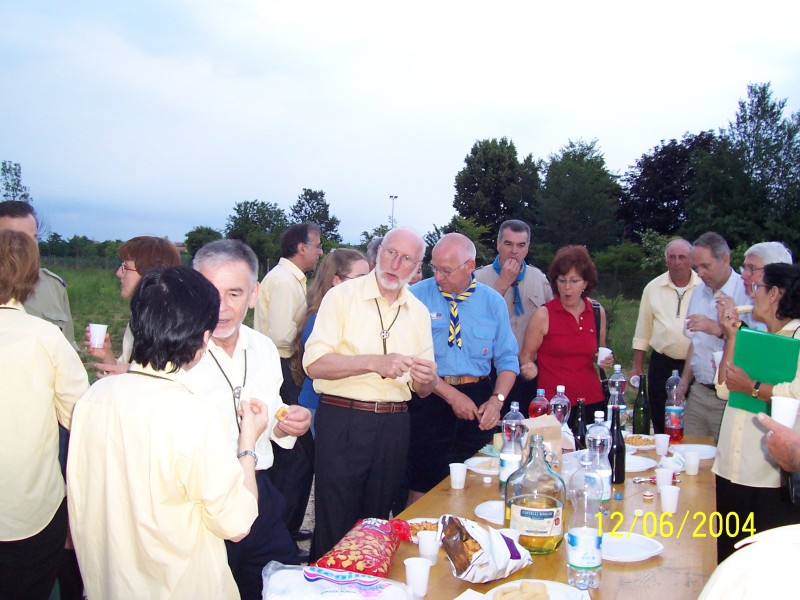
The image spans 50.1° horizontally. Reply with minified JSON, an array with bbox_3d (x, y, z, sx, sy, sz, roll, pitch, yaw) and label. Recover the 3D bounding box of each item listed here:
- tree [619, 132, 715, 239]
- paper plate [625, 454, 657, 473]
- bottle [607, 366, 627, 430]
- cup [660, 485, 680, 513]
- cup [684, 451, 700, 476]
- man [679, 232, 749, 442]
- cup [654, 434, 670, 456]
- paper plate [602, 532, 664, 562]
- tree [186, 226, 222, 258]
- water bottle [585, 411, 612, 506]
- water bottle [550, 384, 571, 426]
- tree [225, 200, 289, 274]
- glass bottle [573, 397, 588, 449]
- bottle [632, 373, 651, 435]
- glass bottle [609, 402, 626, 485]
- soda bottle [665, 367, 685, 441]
[{"bbox_3d":[14.546,-4.376,45.840,6.000,9.300,6.000,1,2,0],"label":"tree"},{"bbox_3d":[0.897,0.654,3.386,0.250,0.020,0.250,0,3,0],"label":"paper plate"},{"bbox_3d":[1.072,0.493,4.234,0.088,0.335,0.088,1,2,0],"label":"bottle"},{"bbox_3d":[0.888,0.656,2.811,0.067,0.081,0.067,0,3,0],"label":"cup"},{"bbox_3d":[1.132,0.633,3.305,0.064,0.083,0.064,1,3,19],"label":"cup"},{"bbox_3d":[1.604,0.537,4.389,0.540,1.770,0.420,3,3,38],"label":"man"},{"bbox_3d":[1.110,0.611,3.610,0.067,0.081,0.067,0,3,0],"label":"cup"},{"bbox_3d":[0.614,0.702,2.443,0.262,0.022,0.262,0,3,0],"label":"paper plate"},{"bbox_3d":[-13.788,-3.308,60.094,2.800,3.702,2.700,0,3,0],"label":"tree"},{"bbox_3d":[0.660,0.537,2.838,0.088,0.327,0.088,1,2,0],"label":"water bottle"},{"bbox_3d":[0.640,0.501,3.404,0.088,0.325,0.088,0,3,0],"label":"water bottle"},{"bbox_3d":[-8.726,-3.554,52.127,4.200,5.001,4.000,0,3,0],"label":"tree"},{"bbox_3d":[0.722,0.538,3.425,0.073,0.287,0.073,1,2,0],"label":"glass bottle"},{"bbox_3d":[1.138,0.496,4.011,0.079,0.295,0.079,1,3,16],"label":"bottle"},{"bbox_3d":[0.825,0.546,3.244,0.073,0.287,0.073,1,2,0],"label":"glass bottle"},{"bbox_3d":[1.308,0.506,4.068,0.089,0.331,0.089,1,2,0],"label":"soda bottle"}]

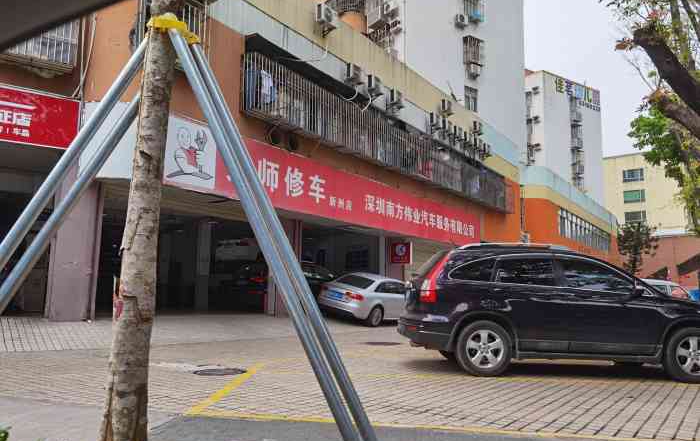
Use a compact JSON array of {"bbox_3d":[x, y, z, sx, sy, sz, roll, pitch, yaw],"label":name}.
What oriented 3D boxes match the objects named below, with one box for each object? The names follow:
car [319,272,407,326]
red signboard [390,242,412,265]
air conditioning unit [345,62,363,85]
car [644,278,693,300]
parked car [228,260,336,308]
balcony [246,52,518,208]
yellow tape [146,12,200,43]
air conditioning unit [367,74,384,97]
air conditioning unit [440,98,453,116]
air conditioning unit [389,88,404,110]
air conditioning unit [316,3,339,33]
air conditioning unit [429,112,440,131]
[{"bbox_3d":[0.986,2.530,17.813,1.830,1.430,4.740,6,-3,38],"label":"car"},{"bbox_3d":[2.067,1.317,21.791,0.860,0.820,0.140,-4,-8,33],"label":"red signboard"},{"bbox_3d":[0.159,-5.351,19.839,0.290,0.550,0.780,-4,-8,33],"label":"air conditioning unit"},{"bbox_3d":[7.568,2.206,13.951,4.500,1.470,1.760,5,-8,-30],"label":"car"},{"bbox_3d":[-1.906,2.428,20.151,1.840,1.640,4.600,-6,-9,44],"label":"parked car"},{"bbox_3d":[3.773,-2.576,25.185,0.600,1.677,23.932,-4,-8,33],"label":"balcony"},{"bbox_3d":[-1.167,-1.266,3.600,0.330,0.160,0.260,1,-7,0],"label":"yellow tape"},{"bbox_3d":[1.022,-5.267,21.173,0.290,0.550,0.780,-4,-8,33],"label":"air conditioning unit"},{"bbox_3d":[4.802,-5.638,27.088,0.290,0.560,0.800,-4,-8,33],"label":"air conditioning unit"},{"bbox_3d":[1.960,-5.025,22.609,0.290,0.550,0.780,-4,-8,33],"label":"air conditioning unit"},{"bbox_3d":[-0.765,-6.909,18.522,0.320,0.620,0.860,-4,-8,33],"label":"air conditioning unit"},{"bbox_3d":[4.015,-4.727,25.777,0.290,0.550,0.780,-4,-8,33],"label":"air conditioning unit"}]

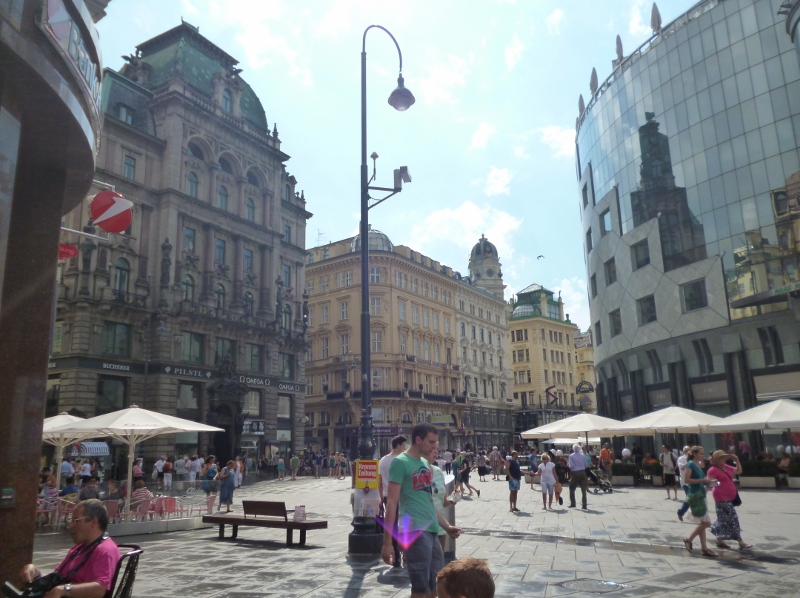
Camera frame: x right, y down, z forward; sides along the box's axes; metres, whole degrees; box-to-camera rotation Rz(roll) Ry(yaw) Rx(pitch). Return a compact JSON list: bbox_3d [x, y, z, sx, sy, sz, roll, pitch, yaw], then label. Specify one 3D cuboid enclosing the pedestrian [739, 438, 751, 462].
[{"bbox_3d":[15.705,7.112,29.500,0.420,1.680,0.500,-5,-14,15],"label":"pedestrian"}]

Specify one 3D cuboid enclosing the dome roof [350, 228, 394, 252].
[{"bbox_3d":[-3.442,-7.135,81.000,5.400,3.400,5.400,-1,-13,-2],"label":"dome roof"}]

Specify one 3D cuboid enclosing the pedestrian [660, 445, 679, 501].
[{"bbox_3d":[9.096,5.855,21.917,0.550,1.740,0.400,-9,-16,31],"label":"pedestrian"}]

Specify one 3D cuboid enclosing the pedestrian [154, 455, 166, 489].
[{"bbox_3d":[-12.921,9.446,35.200,0.550,1.761,0.400,7,-16,-32],"label":"pedestrian"}]

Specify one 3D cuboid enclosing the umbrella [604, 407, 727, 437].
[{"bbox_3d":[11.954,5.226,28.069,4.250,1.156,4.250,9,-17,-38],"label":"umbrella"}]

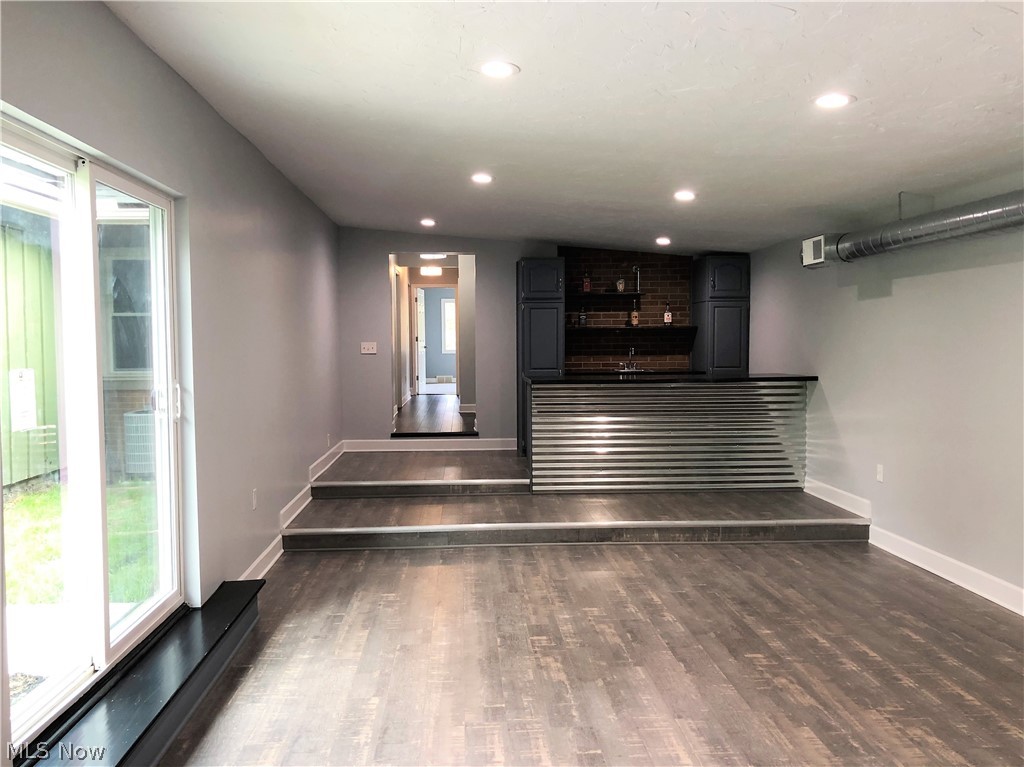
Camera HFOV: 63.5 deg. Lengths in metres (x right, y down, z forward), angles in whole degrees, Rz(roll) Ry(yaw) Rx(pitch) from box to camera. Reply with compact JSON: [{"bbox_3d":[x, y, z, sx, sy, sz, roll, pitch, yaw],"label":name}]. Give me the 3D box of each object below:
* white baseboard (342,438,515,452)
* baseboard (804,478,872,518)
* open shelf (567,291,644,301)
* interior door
[{"bbox_3d":[-0.891,0.673,8.991,1.864,0.125,0.018,0,3,-4],"label":"white baseboard"},{"bbox_3d":[2.604,0.914,6.705,0.018,0.127,1.147,0,3,-4],"label":"baseboard"},{"bbox_3d":[0.946,-0.949,8.889,0.935,0.035,0.230,0,3,-4],"label":"open shelf"},{"bbox_3d":[-1.781,-0.828,16.400,0.040,2.030,0.760,0,3,4],"label":"interior door"}]

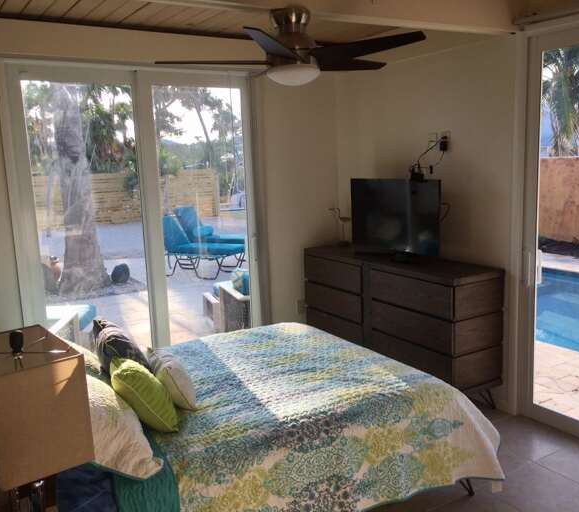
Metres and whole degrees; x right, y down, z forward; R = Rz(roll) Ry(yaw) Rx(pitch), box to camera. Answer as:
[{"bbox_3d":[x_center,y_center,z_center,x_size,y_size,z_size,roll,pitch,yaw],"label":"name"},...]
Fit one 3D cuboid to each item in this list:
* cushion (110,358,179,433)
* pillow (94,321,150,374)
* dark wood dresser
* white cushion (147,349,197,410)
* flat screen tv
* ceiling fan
[{"bbox_3d":[-0.571,0.529,2.270,0.160,0.380,0.360,-43,18,-9],"label":"cushion"},{"bbox_3d":[-0.746,0.472,2.685,0.170,0.400,0.420,-44,21,-12],"label":"pillow"},{"bbox_3d":[0.781,0.453,4.500,0.445,0.880,1.836,-7,10,-30],"label":"dark wood dresser"},{"bbox_3d":[-0.518,0.524,2.487,0.130,0.280,0.330,-35,21,-19],"label":"white cushion"},{"bbox_3d":[0.801,-0.291,4.384,0.090,0.560,0.830,-10,12,-43],"label":"flat screen tv"},{"bbox_3d":[0.014,-1.003,2.735,1.260,0.360,1.260,-7,10,-30],"label":"ceiling fan"}]

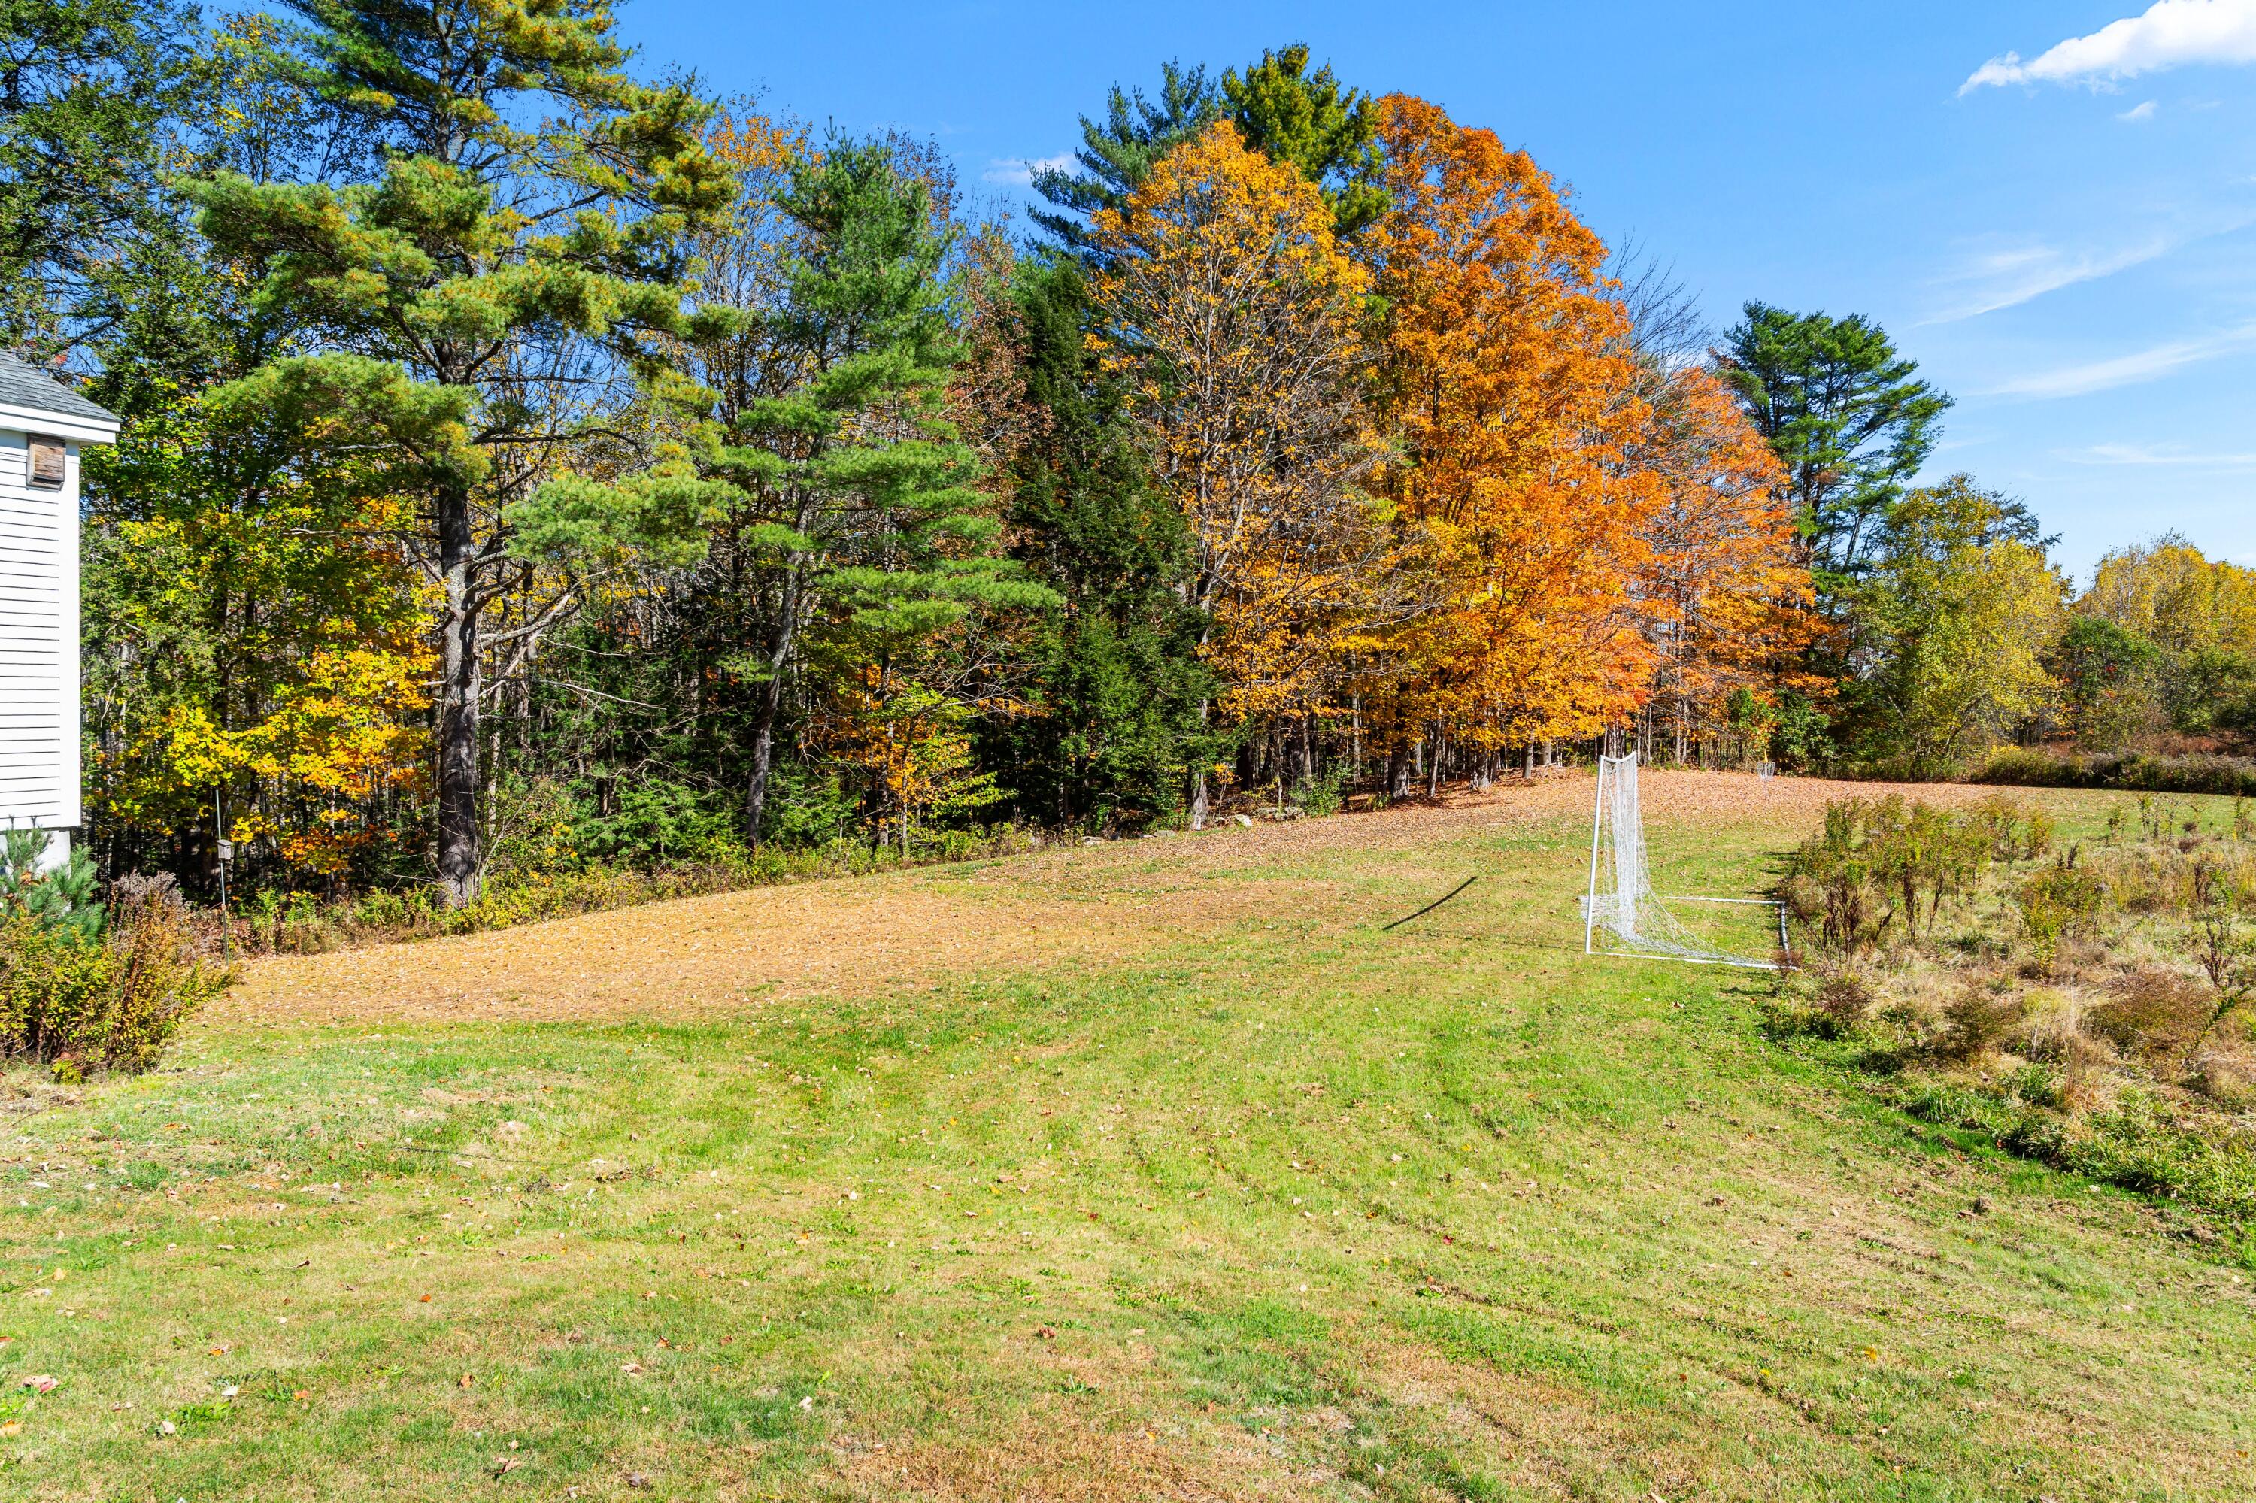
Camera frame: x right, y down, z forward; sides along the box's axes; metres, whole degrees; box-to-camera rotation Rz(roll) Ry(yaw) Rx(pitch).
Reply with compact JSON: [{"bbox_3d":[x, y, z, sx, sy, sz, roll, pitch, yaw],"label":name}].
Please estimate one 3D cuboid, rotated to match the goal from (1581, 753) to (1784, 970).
[{"bbox_3d":[7.360,1.150,19.330,2.000,2.200,6.450,1,2,23],"label":"goal"}]

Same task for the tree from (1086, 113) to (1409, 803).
[{"bbox_3d":[2.770,-6.520,35.000,7.300,16.500,6.800,1,1,5],"label":"tree"}]

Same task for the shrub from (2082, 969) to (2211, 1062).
[{"bbox_3d":[8.199,2.098,12.100,1.030,0.660,0.900,2,2,34],"label":"shrub"}]

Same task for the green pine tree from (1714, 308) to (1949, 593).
[{"bbox_3d":[30.049,-9.073,64.000,10.100,20.000,9.500,1,2,25],"label":"green pine tree"}]

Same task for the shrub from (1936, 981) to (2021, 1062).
[{"bbox_3d":[6.788,2.137,12.000,0.680,0.600,0.650,2,2,29],"label":"shrub"}]

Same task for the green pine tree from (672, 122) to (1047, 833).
[{"bbox_3d":[-4.820,-4.769,27.500,6.900,12.900,6.500,0,2,-10],"label":"green pine tree"}]

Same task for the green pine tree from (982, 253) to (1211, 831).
[{"bbox_3d":[-0.708,-4.810,34.500,5.300,13.200,5.000,1,1,-1],"label":"green pine tree"}]

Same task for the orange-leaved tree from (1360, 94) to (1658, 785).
[{"bbox_3d":[11.621,-9.593,46.000,9.100,21.200,8.600,1,2,14],"label":"orange-leaved tree"}]

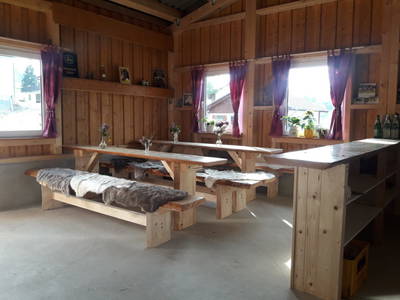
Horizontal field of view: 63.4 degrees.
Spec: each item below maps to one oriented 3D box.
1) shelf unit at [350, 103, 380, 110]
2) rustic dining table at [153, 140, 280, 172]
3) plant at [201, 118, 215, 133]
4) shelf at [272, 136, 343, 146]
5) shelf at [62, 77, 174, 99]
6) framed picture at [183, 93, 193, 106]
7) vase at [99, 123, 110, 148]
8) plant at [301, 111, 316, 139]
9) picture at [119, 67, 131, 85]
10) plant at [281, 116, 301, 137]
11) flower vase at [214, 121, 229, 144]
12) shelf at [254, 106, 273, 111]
[{"bbox_3d":[2.138,-0.554,4.162,0.343,0.052,0.133,5,7,40],"label":"shelf unit"},{"bbox_3d":[0.135,0.309,5.150,2.339,0.771,0.491,5,7,40],"label":"rustic dining table"},{"bbox_3d":[0.127,-0.430,5.853,0.272,0.280,0.231,1,5,0],"label":"plant"},{"bbox_3d":[1.572,-0.134,4.707,1.034,0.069,0.191,5,7,40],"label":"shelf"},{"bbox_3d":[-1.276,-1.009,5.441,0.133,0.159,2.217,5,7,40],"label":"shelf"},{"bbox_3d":[-0.226,-0.945,6.107,0.233,0.245,0.023,5,0,40],"label":"framed picture"},{"bbox_3d":[-1.266,-0.189,4.302,0.160,0.344,0.144,1,5,0],"label":"vase"},{"bbox_3d":[1.568,-0.367,4.665,0.210,0.402,0.199,1,5,0],"label":"plant"},{"bbox_3d":[-1.266,-1.241,5.410,0.167,0.299,0.023,-4,-6,-39],"label":"picture"},{"bbox_3d":[1.364,-0.343,4.848,0.286,0.317,0.243,1,5,0],"label":"plant"},{"bbox_3d":[0.341,-0.269,5.134,0.223,0.387,0.190,1,5,0],"label":"flower vase"},{"bbox_3d":[1.029,-0.656,5.079,0.318,0.060,0.133,5,7,40],"label":"shelf"}]

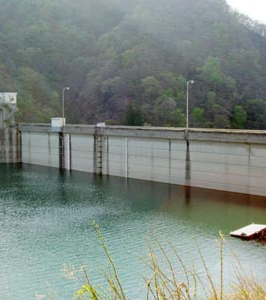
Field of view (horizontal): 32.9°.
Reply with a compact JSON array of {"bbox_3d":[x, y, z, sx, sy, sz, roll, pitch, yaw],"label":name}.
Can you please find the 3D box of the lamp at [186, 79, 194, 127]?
[{"bbox_3d":[9.248,-7.021,72.075,0.450,7.950,1.600,5,7,43],"label":"lamp"}]

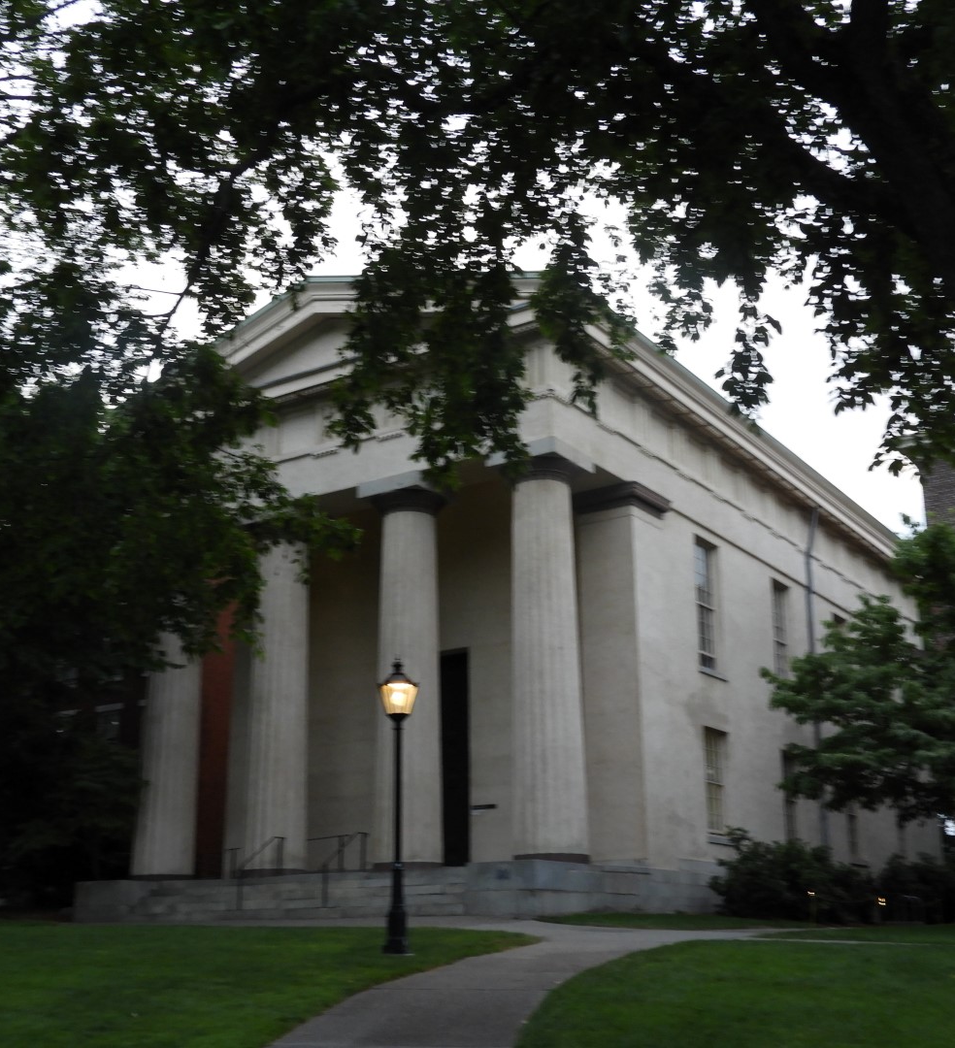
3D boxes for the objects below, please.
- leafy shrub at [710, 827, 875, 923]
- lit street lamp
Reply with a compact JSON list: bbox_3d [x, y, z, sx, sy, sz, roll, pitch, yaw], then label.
[{"bbox_3d":[6.763,7.529,28.597,2.900,1.946,2.600,-12,-21,32],"label":"leafy shrub"},{"bbox_3d":[-1.074,3.765,18.081,0.540,3.920,0.540,0,-18,-3],"label":"lit street lamp"}]

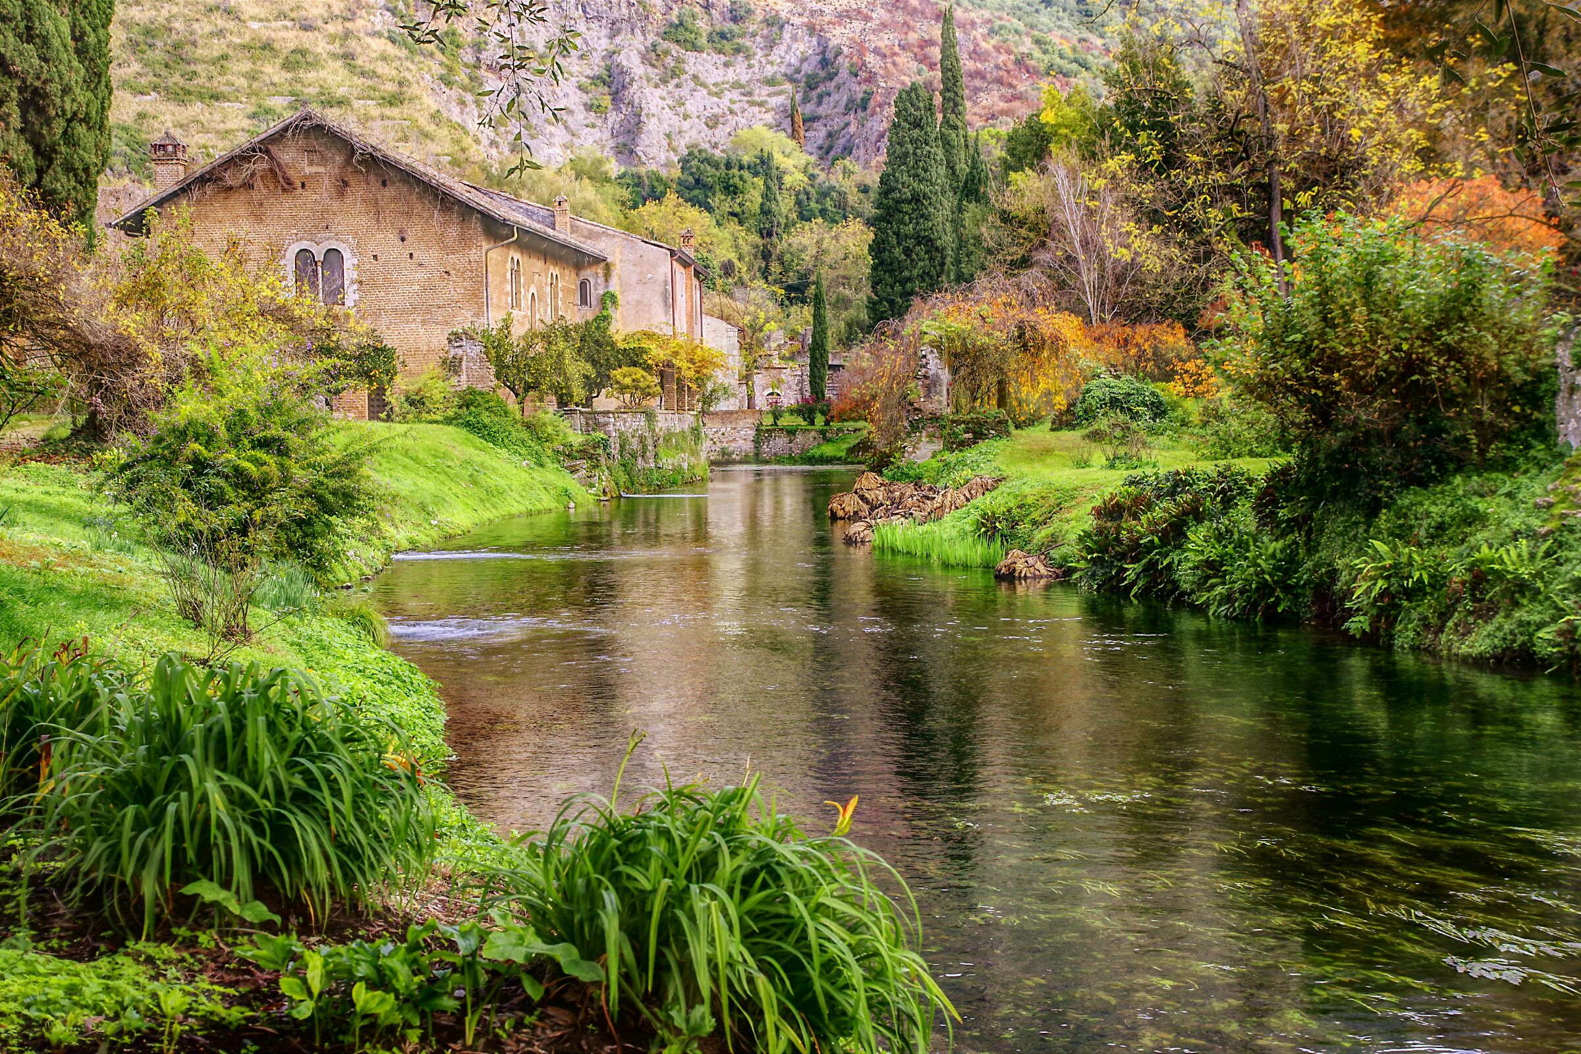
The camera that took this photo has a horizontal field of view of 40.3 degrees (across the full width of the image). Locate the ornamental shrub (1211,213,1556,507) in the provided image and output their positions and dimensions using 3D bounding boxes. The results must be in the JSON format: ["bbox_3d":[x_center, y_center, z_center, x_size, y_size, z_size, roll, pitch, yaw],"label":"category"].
[{"bbox_3d":[6.199,-1.744,22.500,3.603,3.023,3.063,0,3,15],"label":"ornamental shrub"}]

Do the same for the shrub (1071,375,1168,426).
[{"bbox_3d":[6.731,-2.565,44.000,1.970,1.086,1.773,0,3,9],"label":"shrub"}]

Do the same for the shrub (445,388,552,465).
[{"bbox_3d":[-6.924,-2.372,51.000,2.518,1.816,2.266,-1,3,-8],"label":"shrub"}]

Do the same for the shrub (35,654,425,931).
[{"bbox_3d":[-1.736,0.785,6.700,1.246,0.785,1.121,-2,3,-15],"label":"shrub"}]

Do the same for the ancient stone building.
[{"bbox_3d":[-12.030,-8.712,78.740,15.900,9.600,28.400,-1,3,4],"label":"ancient stone building"}]

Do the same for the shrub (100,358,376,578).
[{"bbox_3d":[-5.760,-0.614,22.500,2.828,2.364,2.546,-2,3,-14],"label":"shrub"}]

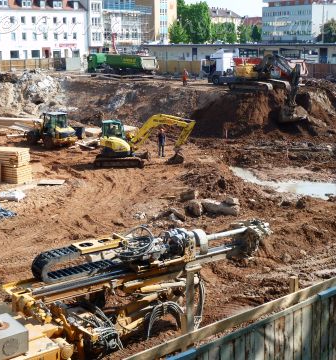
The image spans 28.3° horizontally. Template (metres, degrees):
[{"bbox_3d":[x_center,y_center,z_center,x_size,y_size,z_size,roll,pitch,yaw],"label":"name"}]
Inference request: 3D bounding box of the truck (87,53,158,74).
[{"bbox_3d":[-5.674,-14.340,83.000,9.200,3.100,2.550,7,14,34],"label":"truck"}]

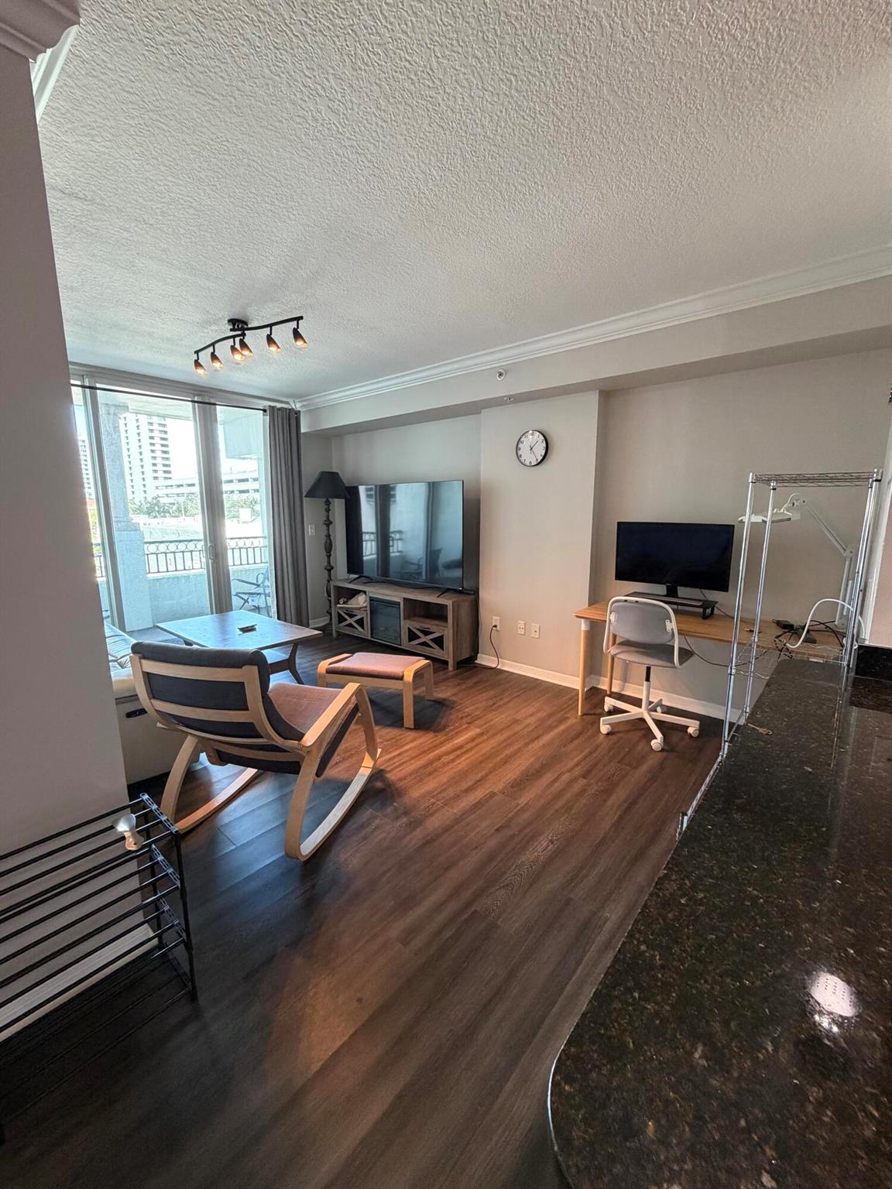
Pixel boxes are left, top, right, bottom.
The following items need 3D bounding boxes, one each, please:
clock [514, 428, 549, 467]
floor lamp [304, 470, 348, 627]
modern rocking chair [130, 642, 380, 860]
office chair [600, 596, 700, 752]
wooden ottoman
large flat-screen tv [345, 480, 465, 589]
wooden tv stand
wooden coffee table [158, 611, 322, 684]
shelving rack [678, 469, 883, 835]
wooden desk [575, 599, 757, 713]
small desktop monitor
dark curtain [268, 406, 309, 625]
[{"bbox_3d":[0.691,-1.179,3.882,0.300,0.300,0.045,8,13,40],"label":"clock"},{"bbox_3d":[-1.401,-0.494,5.706,0.450,1.880,0.450,0,10,0],"label":"floor lamp"},{"bbox_3d":[-0.811,0.588,2.329,0.680,0.950,0.960,2,11,13],"label":"modern rocking chair"},{"bbox_3d":[1.327,0.468,3.154,0.650,0.880,0.660,9,14,41],"label":"office chair"},{"bbox_3d":[-0.479,0.647,3.511,0.630,0.410,0.550,2,10,12],"label":"wooden ottoman"},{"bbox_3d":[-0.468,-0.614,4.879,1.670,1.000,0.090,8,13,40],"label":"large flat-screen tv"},{"bbox_3d":[-0.480,0.265,5.051,1.780,0.615,0.410,8,13,40],"label":"wooden tv stand"},{"bbox_3d":[-1.782,0.512,4.165,1.370,0.450,0.790,8,13,40],"label":"wooden coffee table"},{"bbox_3d":[1.429,0.301,2.022,0.430,1.610,1.240,8,13,40],"label":"shelving rack"},{"bbox_3d":[1.627,0.536,3.195,1.410,0.730,0.640,8,13,40],"label":"wooden desk"},{"bbox_3d":[1.521,-0.227,3.286,0.735,0.530,0.130,8,13,40],"label":"small desktop monitor"},{"bbox_3d":[-1.811,-0.816,5.582,0.130,2.560,0.450,8,13,40],"label":"dark curtain"}]

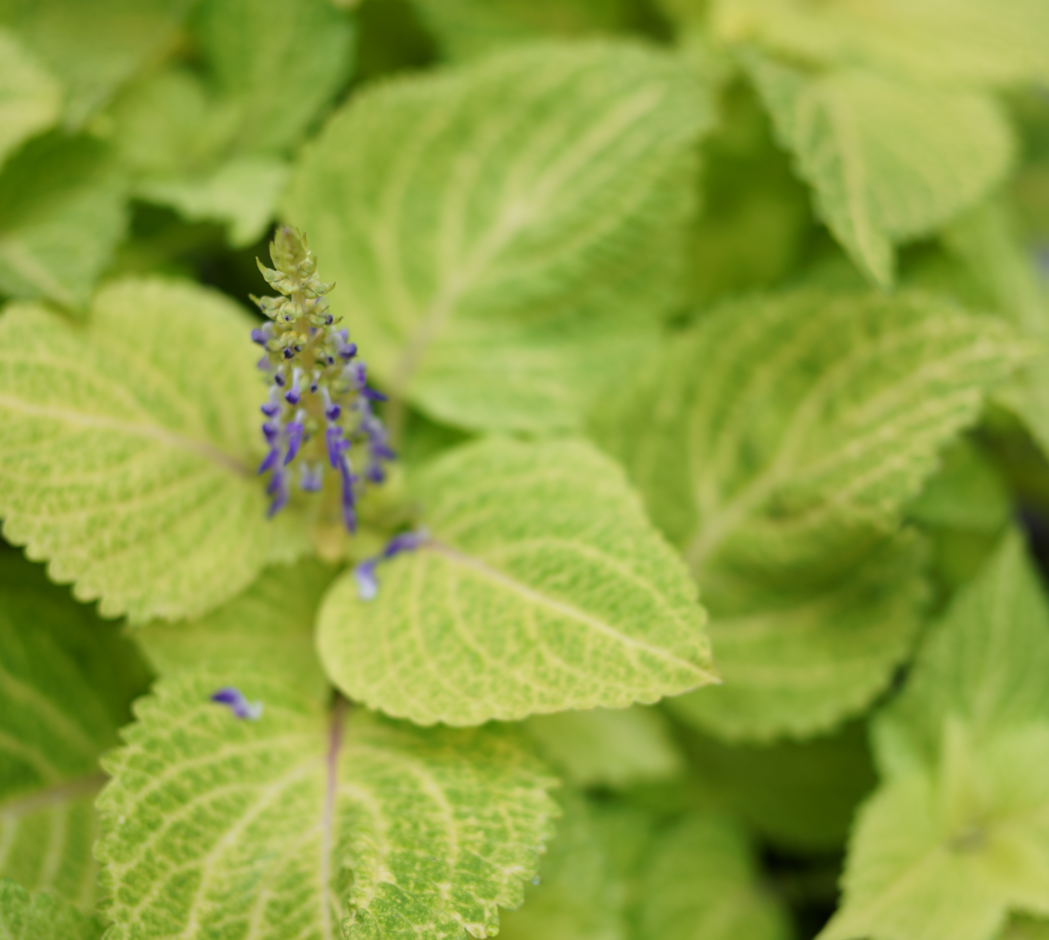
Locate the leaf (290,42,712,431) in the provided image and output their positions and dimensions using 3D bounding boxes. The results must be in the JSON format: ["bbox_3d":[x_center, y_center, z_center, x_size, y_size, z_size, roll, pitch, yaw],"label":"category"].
[{"bbox_3d":[0.001,-0.075,0.529,0.109,0.030,0.133,41,70,7],"label":"leaf"}]

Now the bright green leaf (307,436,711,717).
[{"bbox_3d":[0.005,0.033,0.469,0.088,0.024,0.081,25,68,17],"label":"bright green leaf"}]

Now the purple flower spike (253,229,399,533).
[{"bbox_3d":[-0.051,-0.021,0.467,0.033,0.082,0.033,-2,36,0],"label":"purple flower spike"}]

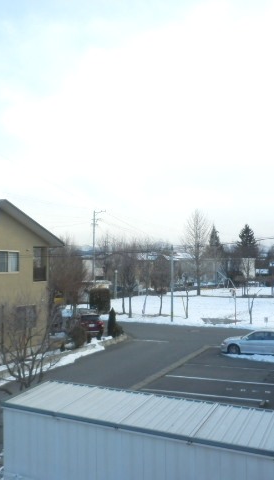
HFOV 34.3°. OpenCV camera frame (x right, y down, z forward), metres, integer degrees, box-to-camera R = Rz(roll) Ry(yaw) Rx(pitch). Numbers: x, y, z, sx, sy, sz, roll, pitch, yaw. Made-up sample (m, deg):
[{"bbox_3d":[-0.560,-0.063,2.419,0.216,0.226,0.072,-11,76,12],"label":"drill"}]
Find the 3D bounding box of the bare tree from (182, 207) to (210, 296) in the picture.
[{"bbox_3d":[9.793,1.949,73.647,4.669,14.445,4.669,-1,-4,8],"label":"bare tree"}]

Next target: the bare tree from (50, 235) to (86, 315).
[{"bbox_3d":[-7.070,3.683,45.795,3.604,8.109,3.604,0,-4,-9],"label":"bare tree"}]

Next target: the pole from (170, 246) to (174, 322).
[{"bbox_3d":[3.079,3.862,38.813,0.240,6.595,0.240,-1,-4,4],"label":"pole"}]

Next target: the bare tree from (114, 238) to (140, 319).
[{"bbox_3d":[-1.021,3.666,43.158,2.547,7.640,2.547,-1,-3,-1],"label":"bare tree"}]

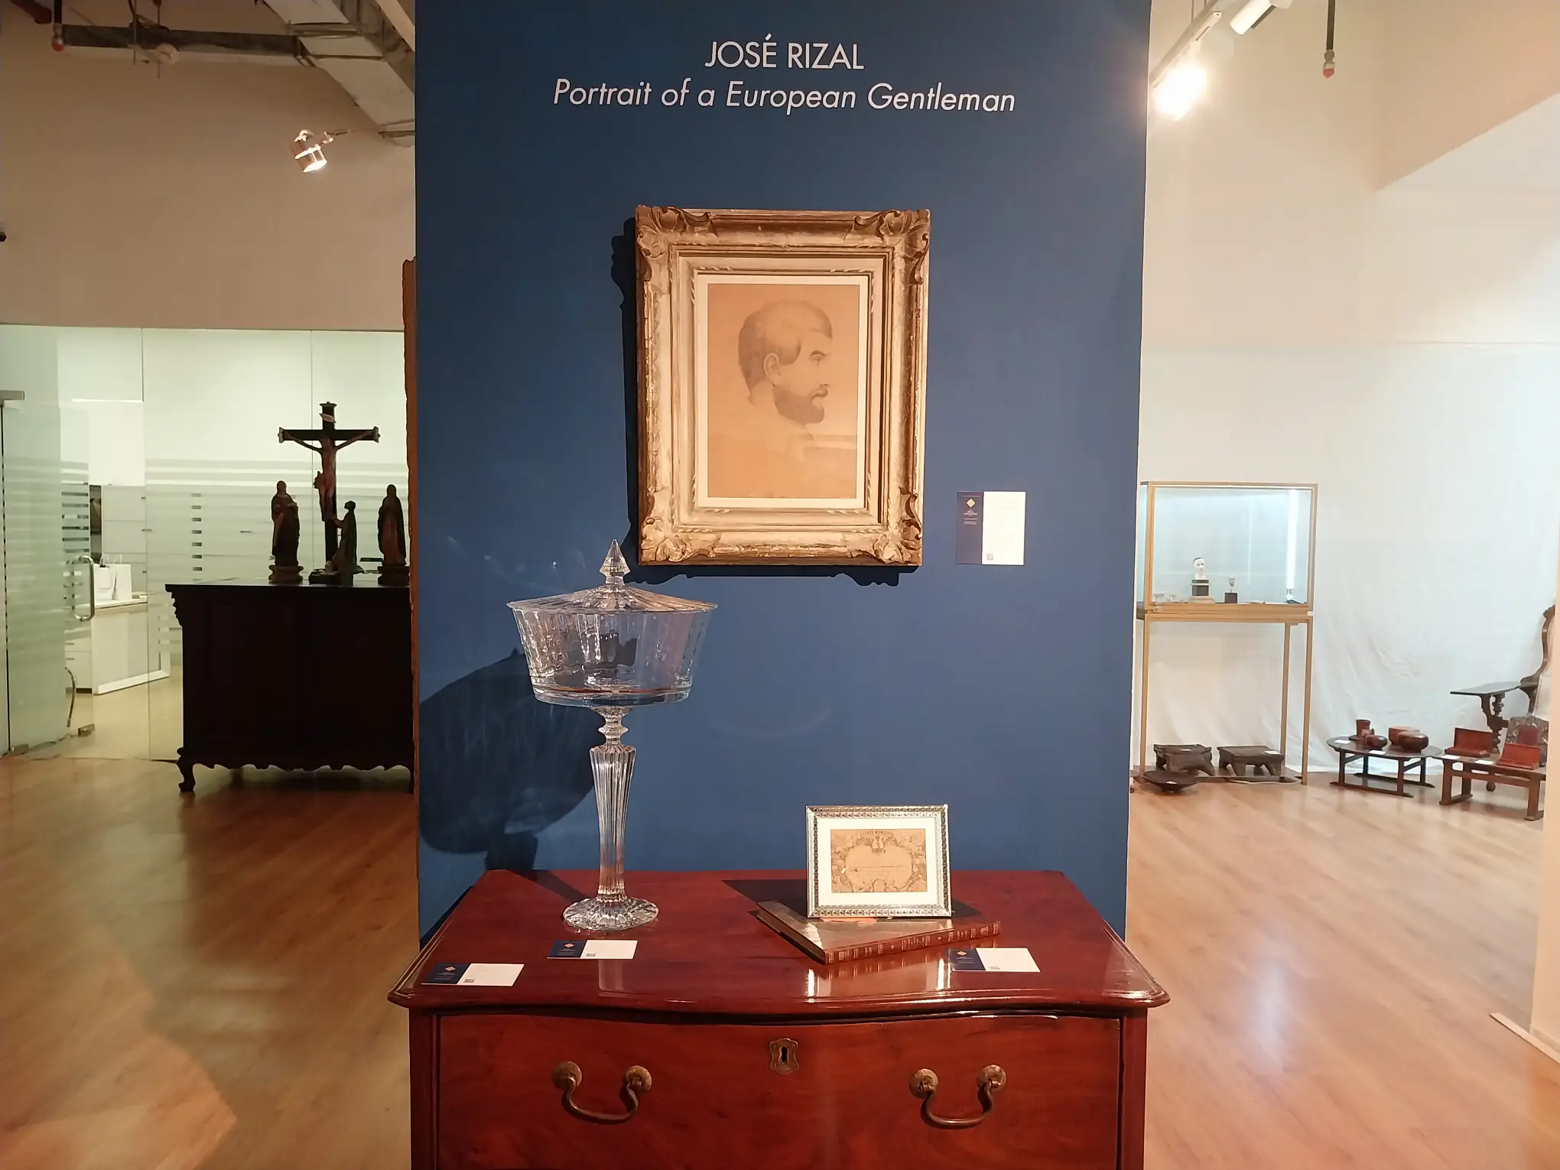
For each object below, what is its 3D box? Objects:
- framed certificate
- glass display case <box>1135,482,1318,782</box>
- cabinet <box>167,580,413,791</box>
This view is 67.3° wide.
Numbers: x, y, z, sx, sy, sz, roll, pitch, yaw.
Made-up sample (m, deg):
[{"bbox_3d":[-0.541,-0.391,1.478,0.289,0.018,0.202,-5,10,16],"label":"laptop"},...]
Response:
[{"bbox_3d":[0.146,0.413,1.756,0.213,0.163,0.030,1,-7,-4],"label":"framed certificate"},{"bbox_3d":[2.532,0.266,6.758,0.958,1.692,0.370,1,3,0],"label":"glass display case"},{"bbox_3d":[-2.494,0.531,6.353,1.408,1.075,0.620,1,3,-1],"label":"cabinet"}]

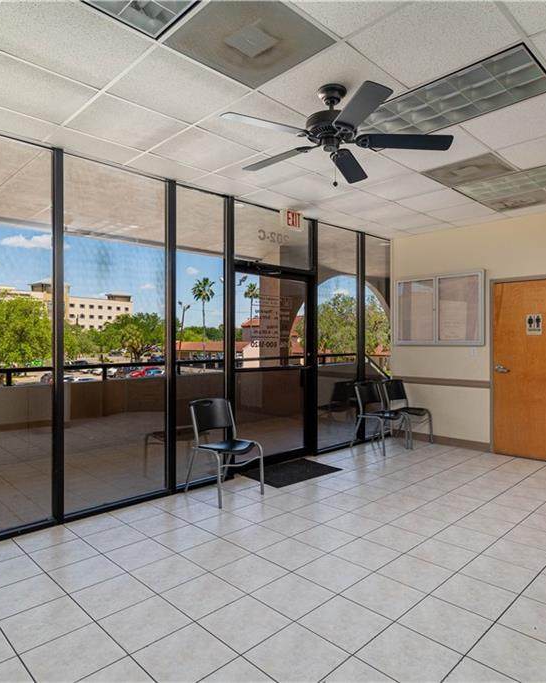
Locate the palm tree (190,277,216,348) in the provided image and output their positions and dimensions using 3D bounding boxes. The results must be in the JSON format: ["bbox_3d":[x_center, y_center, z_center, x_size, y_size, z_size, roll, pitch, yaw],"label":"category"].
[{"bbox_3d":[-10.384,-2.416,68.000,3.300,14.443,3.300,0,0,0],"label":"palm tree"}]

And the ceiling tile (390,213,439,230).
[{"bbox_3d":[1.689,-1.459,5.556,0.605,0.020,0.605,0,0,-44],"label":"ceiling tile"}]

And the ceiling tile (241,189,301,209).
[{"bbox_3d":[0.014,-1.449,4.645,0.605,0.020,0.400,0,0,-44],"label":"ceiling tile"}]

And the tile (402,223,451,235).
[{"bbox_3d":[1.977,-1.452,5.875,0.338,0.020,0.606,0,0,-44],"label":"tile"}]

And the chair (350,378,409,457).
[{"bbox_3d":[1.289,0.929,5.637,0.485,0.805,0.565,0,0,-44],"label":"chair"}]

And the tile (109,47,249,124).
[{"bbox_3d":[-0.537,-1.442,2.589,0.606,0.020,0.606,0,0,-44],"label":"tile"}]

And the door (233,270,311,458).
[{"bbox_3d":[0.013,0.284,4.908,1.111,2.081,0.050,0,0,-44],"label":"door"}]

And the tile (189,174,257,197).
[{"bbox_3d":[-0.411,-1.447,4.230,0.606,0.020,0.329,0,0,-44],"label":"tile"}]

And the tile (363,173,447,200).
[{"bbox_3d":[1.224,-1.435,4.249,0.600,0.020,0.600,0,1,-44],"label":"tile"}]

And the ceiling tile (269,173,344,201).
[{"bbox_3d":[0.366,-1.443,4.282,0.605,0.020,0.605,0,0,-44],"label":"ceiling tile"}]

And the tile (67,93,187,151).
[{"bbox_3d":[-0.960,-1.429,3.008,0.605,0.020,0.605,0,0,-44],"label":"tile"}]

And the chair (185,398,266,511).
[{"bbox_3d":[-0.436,0.931,3.986,0.485,0.805,0.565,0,0,-44],"label":"chair"}]

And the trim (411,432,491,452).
[{"bbox_3d":[2.176,1.279,5.816,1.150,0.102,0.015,0,0,45],"label":"trim"}]

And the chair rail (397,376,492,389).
[{"bbox_3d":[2.121,0.527,5.918,0.020,0.085,1.310,0,1,-44],"label":"chair rail"}]

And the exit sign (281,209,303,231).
[{"bbox_3d":[0.220,-1.350,5.066,0.310,0.195,0.055,-1,1,-44],"label":"exit sign"}]

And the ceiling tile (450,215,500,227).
[{"bbox_3d":[2.426,-1.444,5.409,0.270,0.020,0.600,0,1,-44],"label":"ceiling tile"}]

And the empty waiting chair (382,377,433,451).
[{"bbox_3d":[1.704,0.925,5.961,0.500,0.810,0.580,-1,1,-44],"label":"empty waiting chair"}]

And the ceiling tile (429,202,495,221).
[{"bbox_3d":[2.138,-1.465,5.151,0.617,0.025,0.610,-1,1,-44],"label":"ceiling tile"}]

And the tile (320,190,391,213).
[{"bbox_3d":[0.825,-1.460,4.736,0.617,0.025,0.610,-1,1,-44],"label":"tile"}]

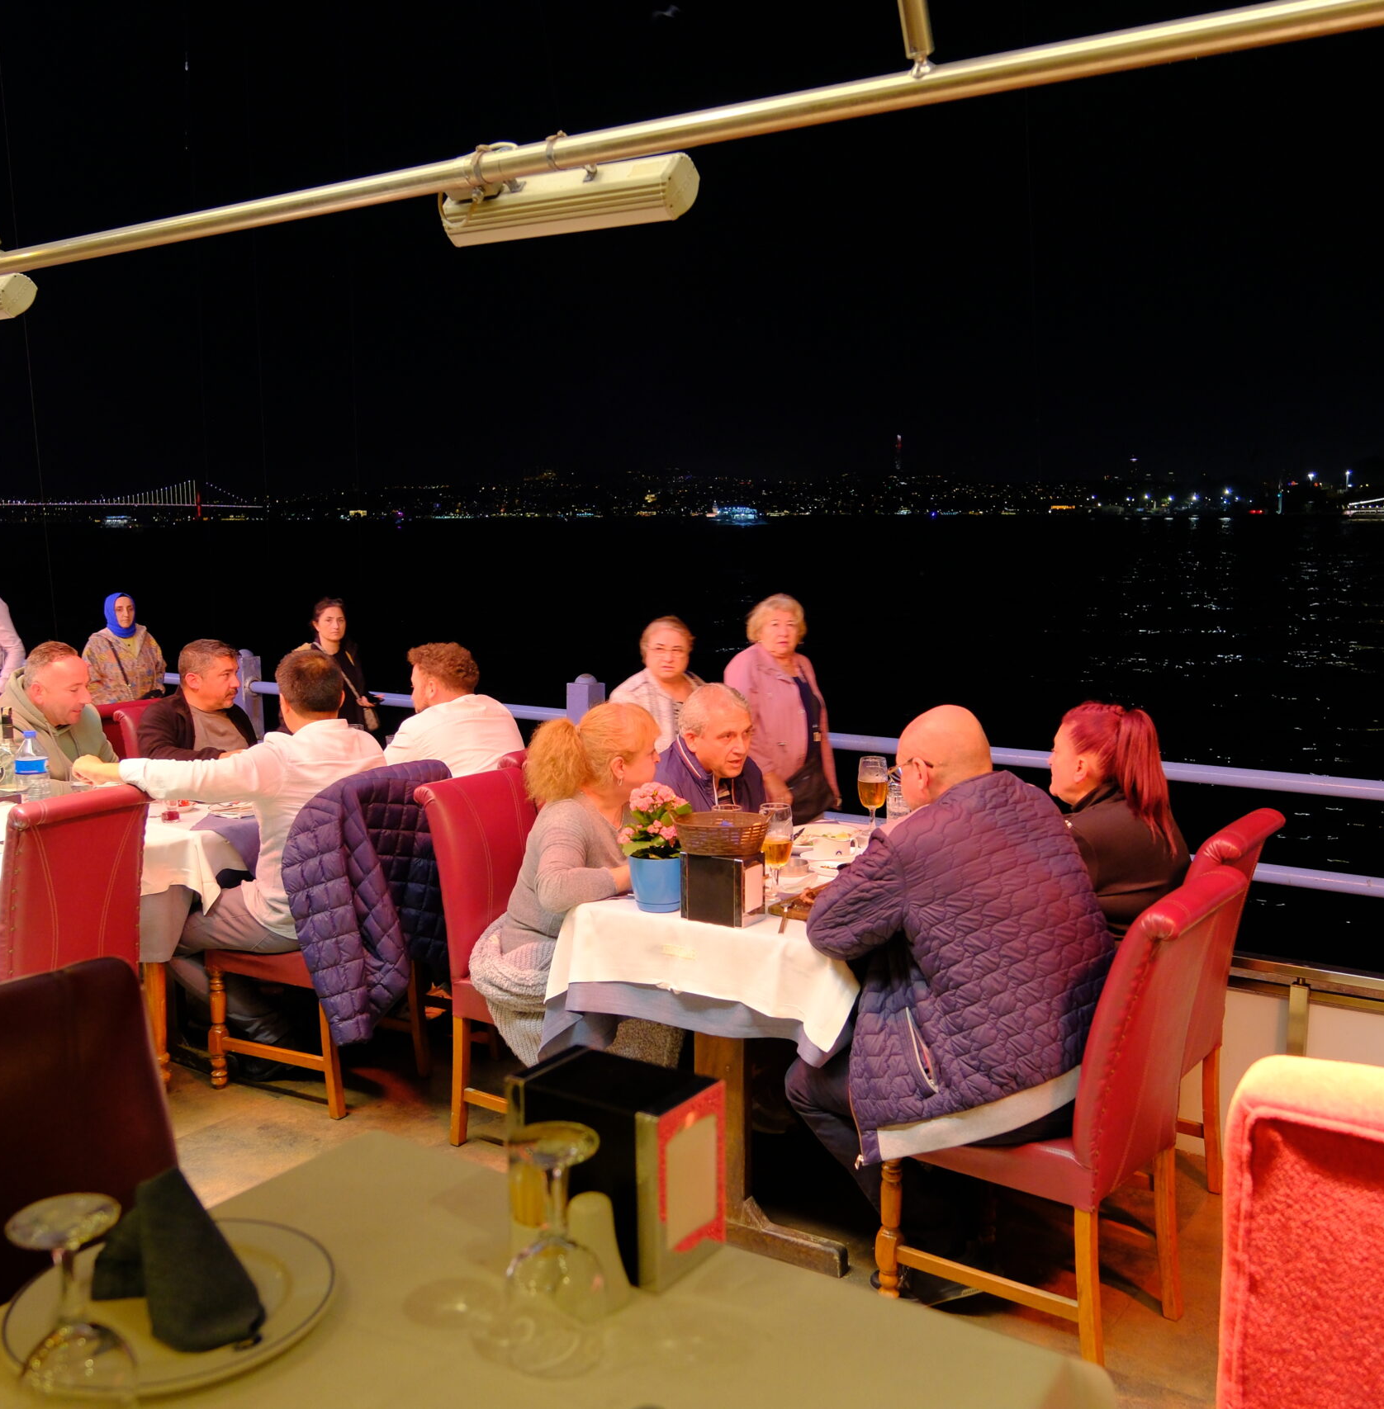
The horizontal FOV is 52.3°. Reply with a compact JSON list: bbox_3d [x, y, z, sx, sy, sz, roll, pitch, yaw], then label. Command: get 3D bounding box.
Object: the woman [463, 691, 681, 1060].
[{"bbox_3d":[-0.227,0.587,3.761,0.740,1.200,0.500,4,9,27],"label":"woman"}]

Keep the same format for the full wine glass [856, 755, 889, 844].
[{"bbox_3d":[0.502,0.269,3.918,0.078,0.220,0.078,0,8,0],"label":"full wine glass"}]

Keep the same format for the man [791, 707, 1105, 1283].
[{"bbox_3d":[0.535,0.647,3.028,0.820,1.310,0.560,4,9,32],"label":"man"}]

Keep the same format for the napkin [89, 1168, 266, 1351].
[{"bbox_3d":[-0.437,0.462,1.205,0.155,0.122,0.085,4,9,31],"label":"napkin"}]

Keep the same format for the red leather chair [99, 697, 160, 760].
[{"bbox_3d":[-1.968,0.511,5.768,0.580,1.010,0.460,4,9,31],"label":"red leather chair"}]

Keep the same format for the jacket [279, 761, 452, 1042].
[{"bbox_3d":[-0.954,0.575,4.240,0.280,0.800,0.540,4,9,31],"label":"jacket"}]

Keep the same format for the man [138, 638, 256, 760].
[{"bbox_3d":[-1.708,0.367,5.355,0.760,1.230,0.530,4,9,28],"label":"man"}]

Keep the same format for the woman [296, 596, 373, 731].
[{"bbox_3d":[-1.600,0.291,6.346,0.450,1.530,0.320,-5,9,-30],"label":"woman"}]

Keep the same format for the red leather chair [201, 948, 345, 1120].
[{"bbox_3d":[-1.076,0.653,4.179,0.600,0.990,0.420,4,9,28],"label":"red leather chair"}]

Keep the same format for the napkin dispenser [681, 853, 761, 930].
[{"bbox_3d":[0.074,0.422,3.316,0.164,0.158,0.122,4,9,29],"label":"napkin dispenser"}]

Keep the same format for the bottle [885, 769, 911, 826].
[{"bbox_3d":[0.584,0.274,3.948,0.070,0.200,0.070,4,9,30],"label":"bottle"}]

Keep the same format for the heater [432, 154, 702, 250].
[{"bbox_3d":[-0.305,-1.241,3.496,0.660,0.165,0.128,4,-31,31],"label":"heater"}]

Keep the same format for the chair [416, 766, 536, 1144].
[{"bbox_3d":[-0.381,0.696,3.861,0.600,0.990,0.420,4,9,28],"label":"chair"}]

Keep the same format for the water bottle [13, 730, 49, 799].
[{"bbox_3d":[-2.131,0.256,4.519,0.090,0.315,0.090,4,9,31],"label":"water bottle"}]

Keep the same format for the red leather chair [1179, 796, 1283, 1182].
[{"bbox_3d":[1.108,0.732,3.519,0.570,0.965,0.460,5,9,35],"label":"red leather chair"}]

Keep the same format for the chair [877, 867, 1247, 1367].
[{"bbox_3d":[0.747,0.811,2.947,0.570,0.965,0.460,6,10,41],"label":"chair"}]

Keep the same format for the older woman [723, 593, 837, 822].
[{"bbox_3d":[0.335,0.376,5.449,0.470,1.600,0.330,-6,10,-38],"label":"older woman"}]

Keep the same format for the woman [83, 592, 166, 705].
[{"bbox_3d":[-2.719,0.251,6.798,0.440,1.570,0.300,-6,9,-35],"label":"woman"}]

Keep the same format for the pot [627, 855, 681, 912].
[{"bbox_3d":[-0.083,0.461,3.610,0.146,0.132,0.146,0,8,0],"label":"pot"}]

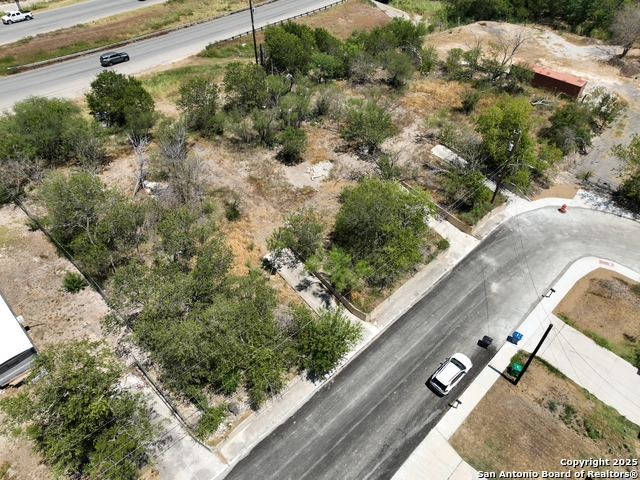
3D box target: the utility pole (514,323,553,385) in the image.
[{"bbox_3d":[17.802,9.856,37.262,0.330,9.400,0.330,-1,45,1],"label":"utility pole"}]

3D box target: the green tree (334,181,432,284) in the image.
[{"bbox_3d":[6.387,-0.929,45.465,9.400,7.520,10.810,0,44,0],"label":"green tree"}]

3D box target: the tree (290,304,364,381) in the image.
[{"bbox_3d":[0.751,9.059,39.656,6.104,6.561,5.771,0,46,0],"label":"tree"}]

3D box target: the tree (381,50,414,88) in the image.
[{"bbox_3d":[13.769,-29.900,77.474,5.056,5.680,4.681,0,46,0],"label":"tree"}]

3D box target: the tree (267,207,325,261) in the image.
[{"bbox_3d":[-2.574,-0.515,46.832,5.546,4.982,5.640,0,44,0],"label":"tree"}]

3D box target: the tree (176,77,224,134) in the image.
[{"bbox_3d":[-16.779,-18.529,63.007,6.016,7.708,6.580,0,44,0],"label":"tree"}]

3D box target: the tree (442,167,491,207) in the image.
[{"bbox_3d":[18.458,-6.595,55.681,5.868,4.656,5.370,0,46,0],"label":"tree"}]

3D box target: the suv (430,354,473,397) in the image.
[{"bbox_3d":[11.931,12.360,40.473,4.500,1.630,1.850,-34,55,-29],"label":"suv"}]

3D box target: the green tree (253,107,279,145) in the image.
[{"bbox_3d":[-7.896,-16.429,64.446,3.943,5.709,3.665,0,46,0],"label":"green tree"}]

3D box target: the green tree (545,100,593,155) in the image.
[{"bbox_3d":[34.000,-15.218,61.275,5.076,6.580,5.640,0,44,0],"label":"green tree"}]

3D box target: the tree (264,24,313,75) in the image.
[{"bbox_3d":[-5.524,-33.191,78.368,7.802,7.520,8.084,0,44,0],"label":"tree"}]

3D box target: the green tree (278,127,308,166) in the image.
[{"bbox_3d":[-3.812,-13.110,61.706,4.535,5.039,4.209,0,46,0],"label":"green tree"}]

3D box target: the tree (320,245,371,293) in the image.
[{"bbox_3d":[2.645,2.959,46.255,5.185,4.543,4.774,0,46,0],"label":"tree"}]

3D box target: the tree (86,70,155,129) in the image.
[{"bbox_3d":[-28.691,-19.998,64.468,8.366,7.520,8.648,0,44,0],"label":"tree"}]

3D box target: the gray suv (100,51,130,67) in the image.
[{"bbox_3d":[-38.166,-33.738,82.888,4.900,1.750,1.950,-33,54,-30],"label":"gray suv"}]

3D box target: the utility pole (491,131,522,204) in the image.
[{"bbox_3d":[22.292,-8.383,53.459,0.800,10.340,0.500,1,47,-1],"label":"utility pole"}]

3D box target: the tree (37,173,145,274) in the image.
[{"bbox_3d":[-24.750,-1.694,48.484,10.200,8.200,9.500,0,46,0],"label":"tree"}]

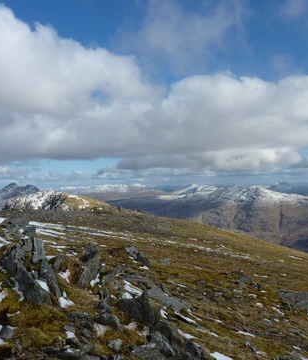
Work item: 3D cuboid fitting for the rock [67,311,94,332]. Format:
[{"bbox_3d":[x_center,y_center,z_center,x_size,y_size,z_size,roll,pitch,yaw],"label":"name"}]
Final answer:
[{"bbox_3d":[-0.943,1.816,4.450,0.360,0.250,0.300,0,-1,0],"label":"rock"}]

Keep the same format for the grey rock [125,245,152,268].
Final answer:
[{"bbox_3d":[-0.447,2.047,9.400,0.700,0.500,0.450,0,-1,0],"label":"grey rock"}]

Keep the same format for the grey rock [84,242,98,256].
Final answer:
[{"bbox_3d":[-1.334,1.483,7.400,0.300,0.280,0.280,0,-1,0],"label":"grey rock"}]

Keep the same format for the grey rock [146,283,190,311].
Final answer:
[{"bbox_3d":[0.276,2.218,6.600,0.840,0.380,0.750,0,-1,0],"label":"grey rock"}]

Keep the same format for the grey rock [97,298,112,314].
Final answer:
[{"bbox_3d":[-0.735,1.879,5.150,0.240,0.220,0.220,0,-1,0],"label":"grey rock"}]

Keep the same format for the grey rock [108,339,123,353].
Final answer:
[{"bbox_3d":[-0.439,1.886,3.950,0.160,0.150,0.150,0,-1,0],"label":"grey rock"}]

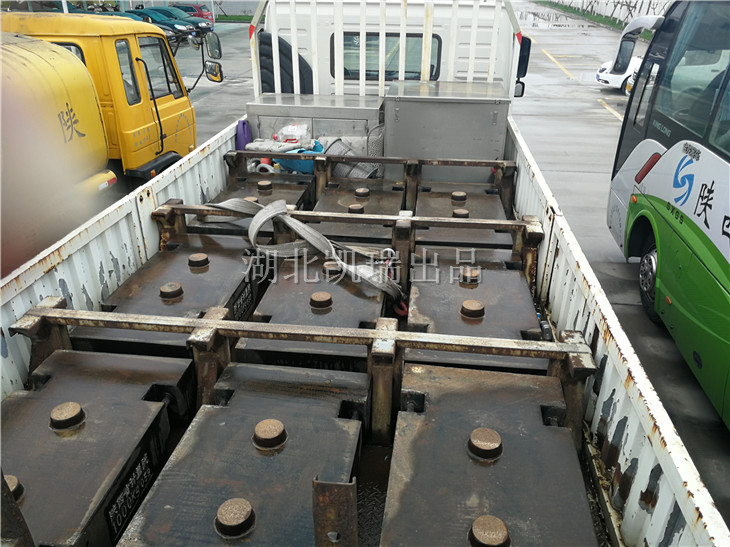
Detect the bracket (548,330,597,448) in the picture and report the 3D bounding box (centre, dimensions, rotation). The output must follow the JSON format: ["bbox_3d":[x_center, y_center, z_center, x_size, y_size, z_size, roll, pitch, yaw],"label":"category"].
[{"bbox_3d":[0.705,0.424,1.968,0.121,0.396,0.224,3,27,7],"label":"bracket"}]

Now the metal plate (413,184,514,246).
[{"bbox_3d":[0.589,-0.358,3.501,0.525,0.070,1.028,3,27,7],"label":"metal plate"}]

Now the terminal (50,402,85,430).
[{"bbox_3d":[-0.929,0.447,1.781,0.098,0.034,0.098,3,27,7],"label":"terminal"}]

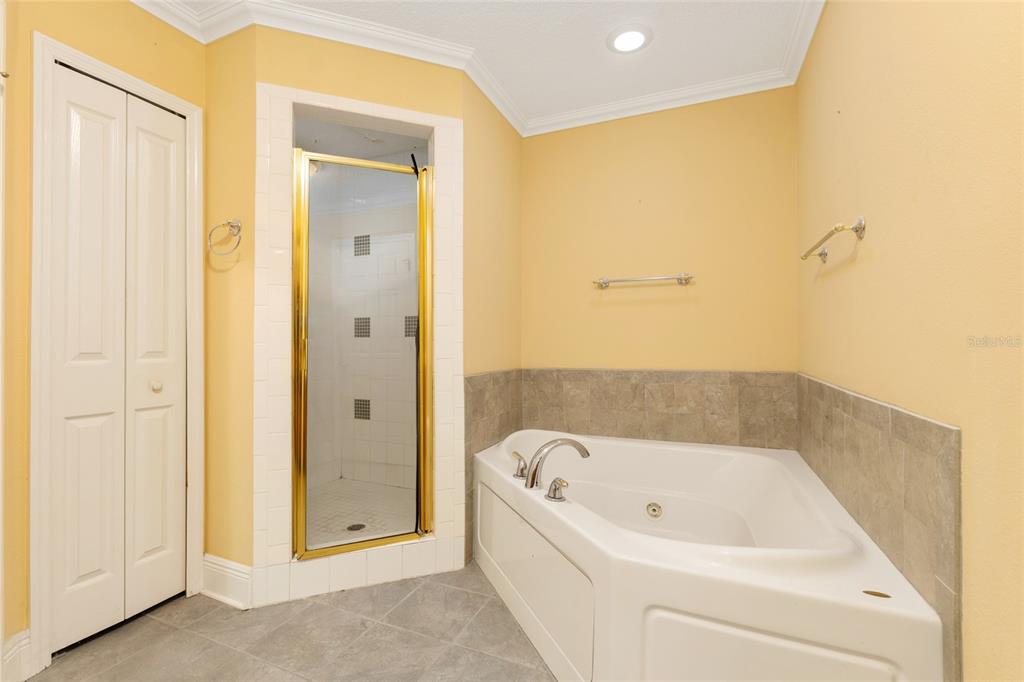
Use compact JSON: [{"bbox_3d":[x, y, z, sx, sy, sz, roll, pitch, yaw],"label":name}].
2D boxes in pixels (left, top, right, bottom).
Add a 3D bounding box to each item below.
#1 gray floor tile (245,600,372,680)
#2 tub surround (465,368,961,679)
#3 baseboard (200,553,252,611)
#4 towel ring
[{"bbox_3d":[-0.719,1.086,1.560,0.325,0.012,0.320,0,0,22],"label":"gray floor tile"},{"bbox_3d":[0.465,0.620,1.755,1.520,0.915,1.500,0,0,22],"label":"tub surround"},{"bbox_3d":[-1.195,0.997,1.776,0.305,0.166,0.025,0,0,22],"label":"baseboard"},{"bbox_3d":[-1.166,-0.420,1.735,0.172,0.152,0.075,0,0,22],"label":"towel ring"}]

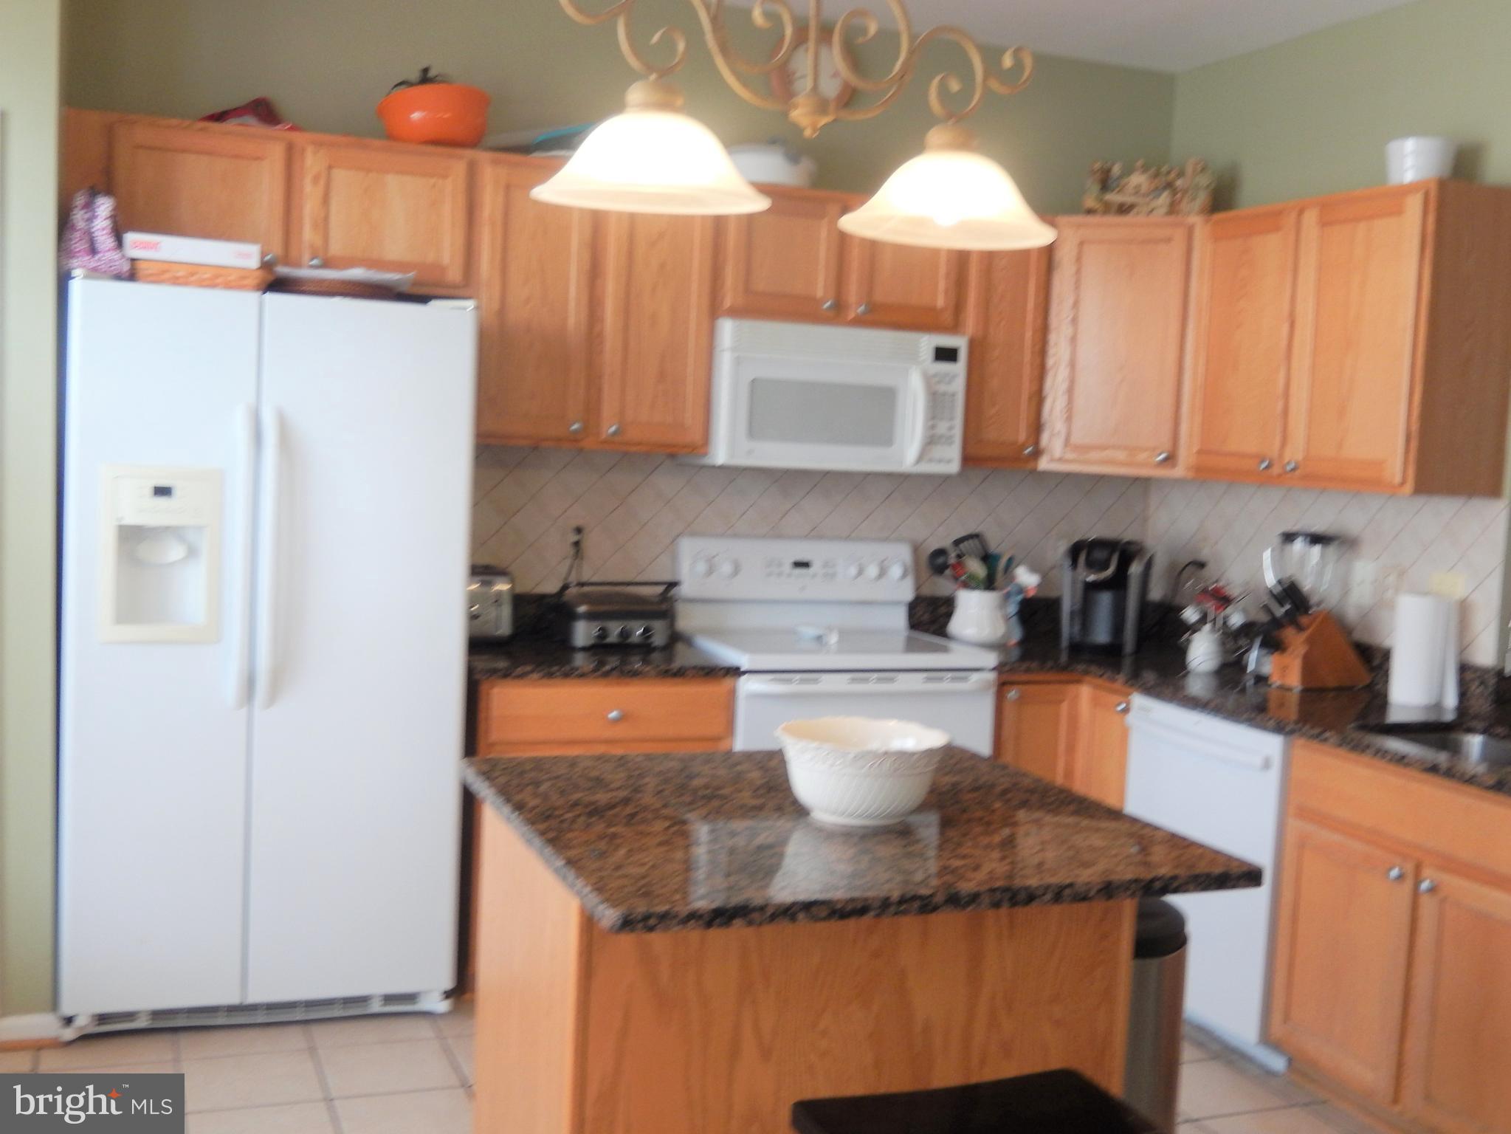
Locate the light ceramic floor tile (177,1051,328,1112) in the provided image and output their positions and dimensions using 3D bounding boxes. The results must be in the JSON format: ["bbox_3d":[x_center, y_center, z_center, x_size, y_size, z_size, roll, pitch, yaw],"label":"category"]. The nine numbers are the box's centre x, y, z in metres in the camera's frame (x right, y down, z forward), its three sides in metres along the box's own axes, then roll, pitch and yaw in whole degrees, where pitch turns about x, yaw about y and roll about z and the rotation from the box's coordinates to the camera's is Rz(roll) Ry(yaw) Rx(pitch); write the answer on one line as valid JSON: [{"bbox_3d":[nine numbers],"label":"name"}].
[{"bbox_3d":[-1.135,1.169,3.557,0.299,0.012,0.299,1,5,-22],"label":"light ceramic floor tile"}]

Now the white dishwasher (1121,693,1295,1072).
[{"bbox_3d":[1.387,0.792,4.122,0.613,0.869,0.614,1,5,-22],"label":"white dishwasher"}]

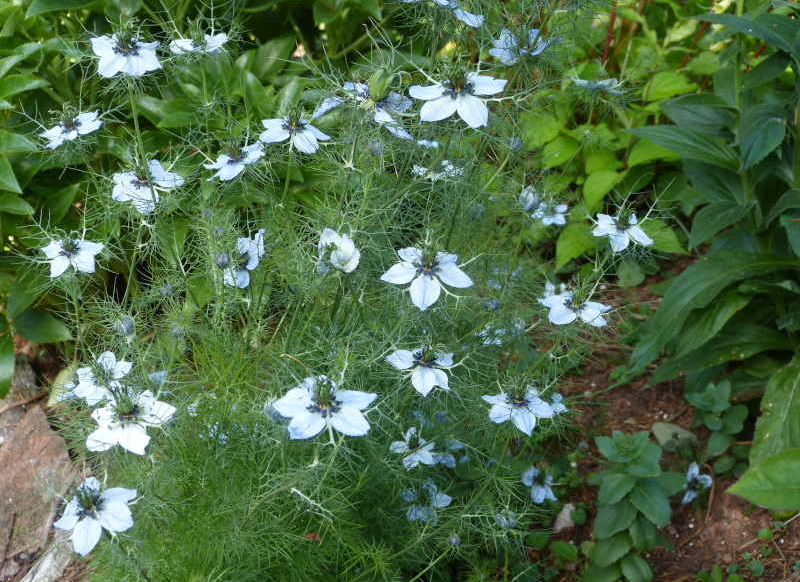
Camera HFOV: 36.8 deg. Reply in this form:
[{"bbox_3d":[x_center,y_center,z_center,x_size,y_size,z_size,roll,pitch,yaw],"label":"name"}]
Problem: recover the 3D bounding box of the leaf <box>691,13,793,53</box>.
[{"bbox_3d":[0.324,-0.243,1.140,0.108,0.027,0.040,6,28,-14],"label":"leaf"}]

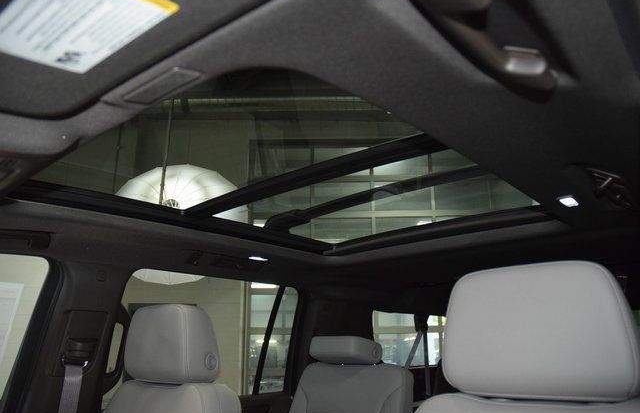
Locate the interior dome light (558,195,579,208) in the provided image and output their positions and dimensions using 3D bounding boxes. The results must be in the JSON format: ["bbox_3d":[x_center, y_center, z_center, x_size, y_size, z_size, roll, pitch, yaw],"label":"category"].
[{"bbox_3d":[0.534,-0.010,1.030,0.028,0.012,0.065,-15,-21,38],"label":"interior dome light"}]

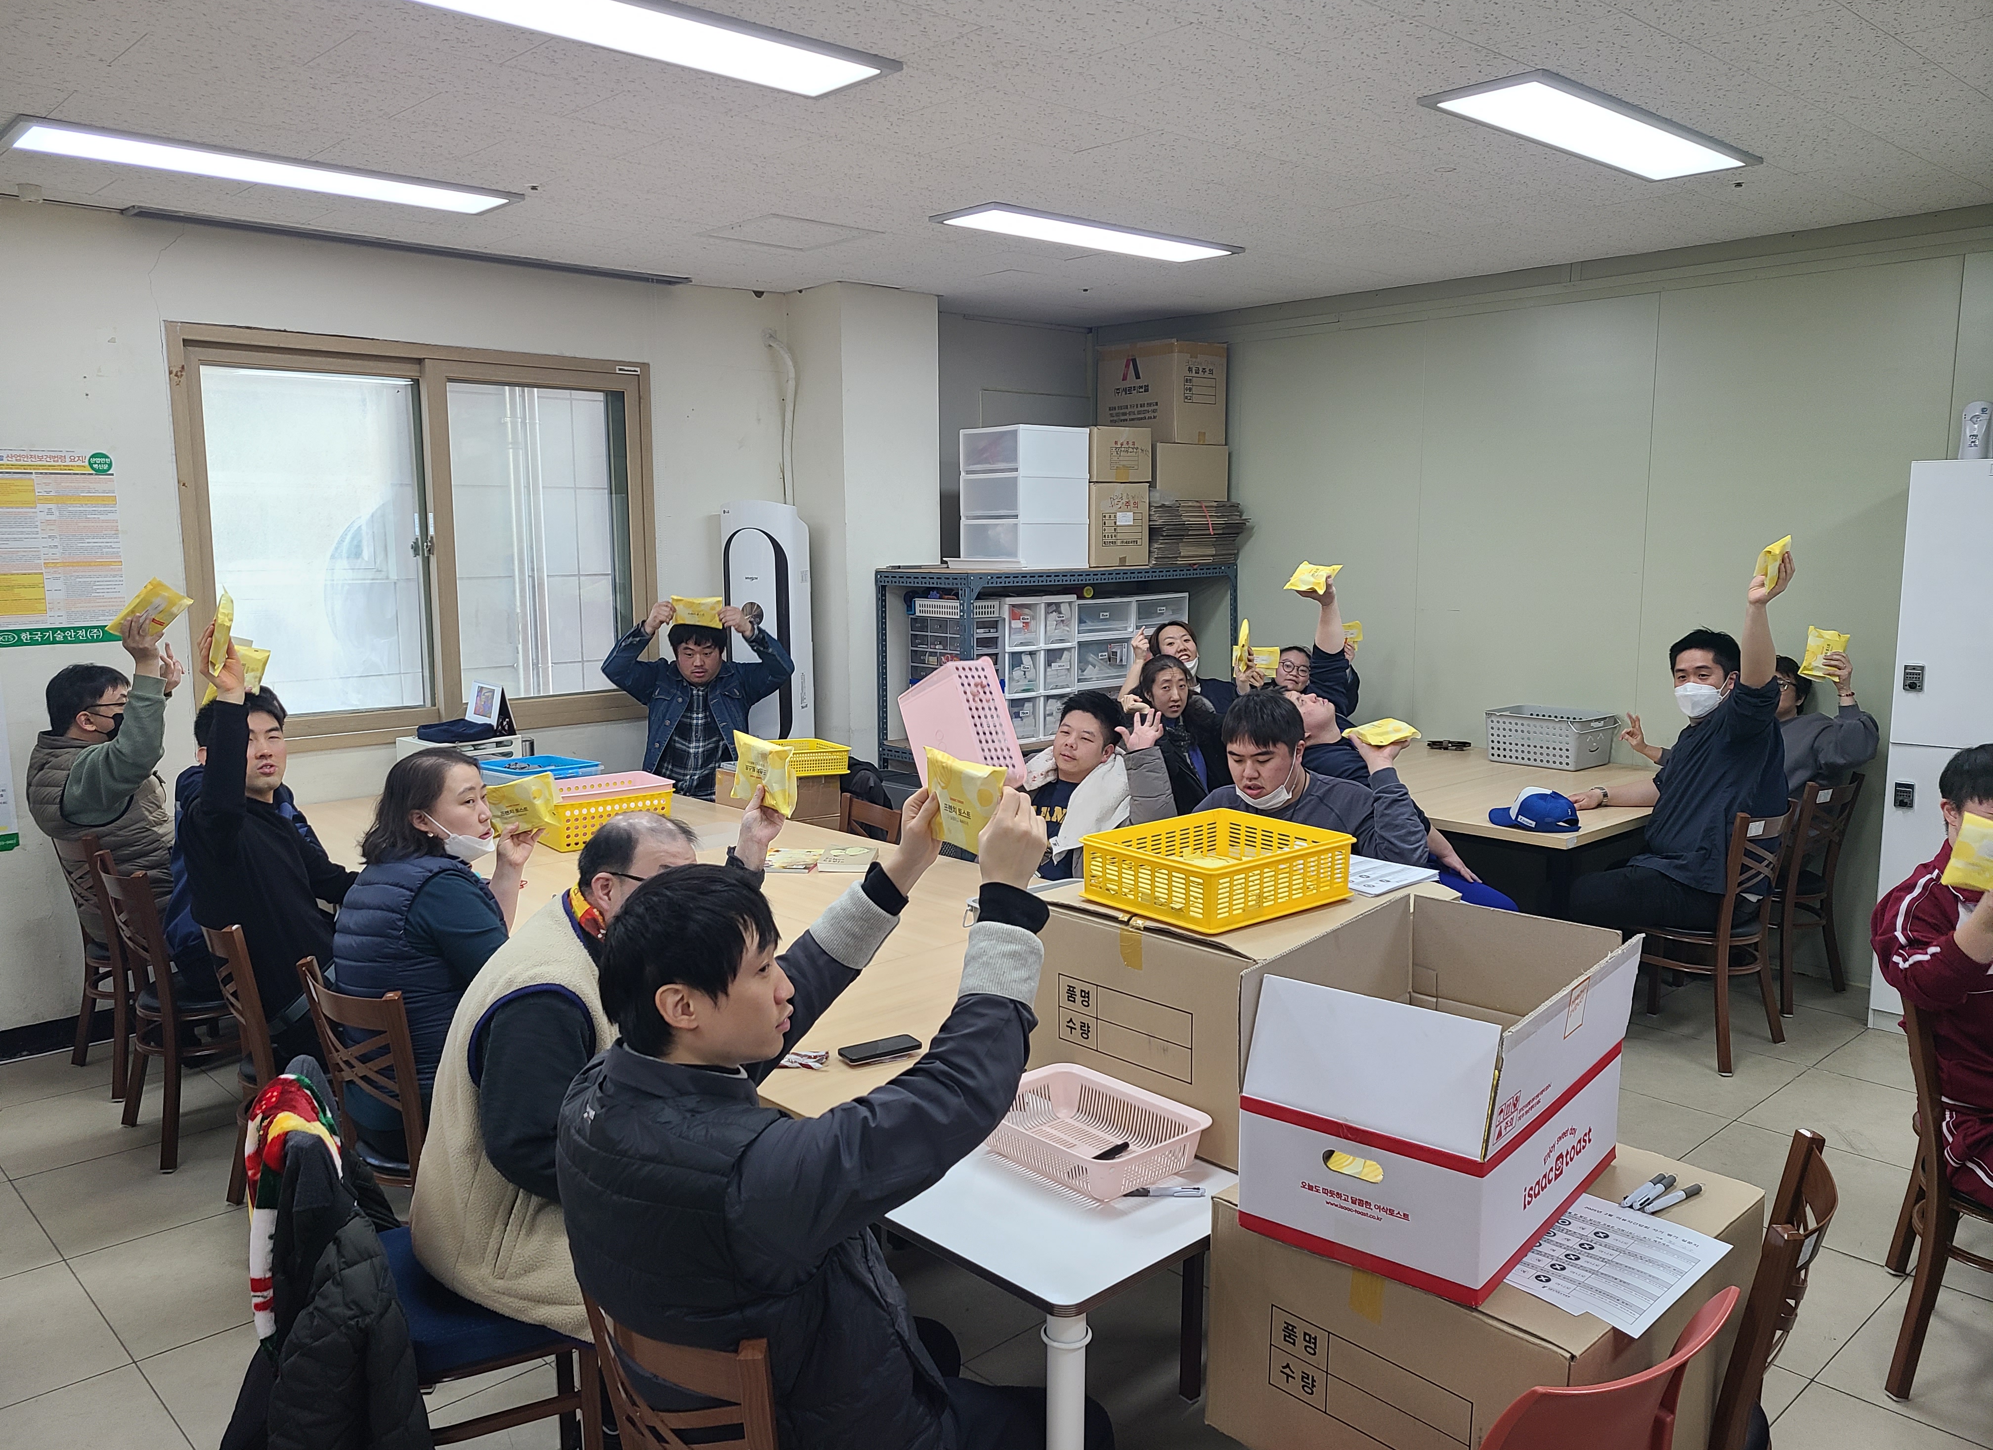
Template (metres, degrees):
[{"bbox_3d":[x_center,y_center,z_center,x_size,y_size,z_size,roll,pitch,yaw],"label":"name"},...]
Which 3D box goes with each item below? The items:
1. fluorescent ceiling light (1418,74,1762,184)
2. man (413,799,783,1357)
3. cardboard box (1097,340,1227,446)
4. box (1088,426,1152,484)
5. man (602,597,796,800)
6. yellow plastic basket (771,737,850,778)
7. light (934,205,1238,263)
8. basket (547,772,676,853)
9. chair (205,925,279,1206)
[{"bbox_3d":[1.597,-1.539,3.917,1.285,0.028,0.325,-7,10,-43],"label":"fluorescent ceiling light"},{"bbox_3d":[-0.614,0.731,2.589,0.800,1.200,0.580,-7,10,-43],"label":"man"},{"bbox_3d":[0.806,-1.593,7.279,0.373,0.471,0.497,-7,10,-42],"label":"cardboard box"},{"bbox_3d":[0.409,-1.202,6.712,0.363,0.228,0.440,-7,10,-43],"label":"box"},{"bbox_3d":[-1.162,0.252,5.641,0.740,1.430,0.680,1,8,7],"label":"man"},{"bbox_3d":[-0.801,0.135,5.881,0.375,0.096,0.320,-4,8,-27],"label":"yellow plastic basket"},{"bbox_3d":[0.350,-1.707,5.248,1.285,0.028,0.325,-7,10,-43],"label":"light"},{"bbox_3d":[-1.238,0.270,4.644,0.392,0.160,0.275,-7,10,-40],"label":"basket"},{"bbox_3d":[-1.629,0.798,3.627,0.470,0.810,0.450,-6,10,-38],"label":"chair"}]

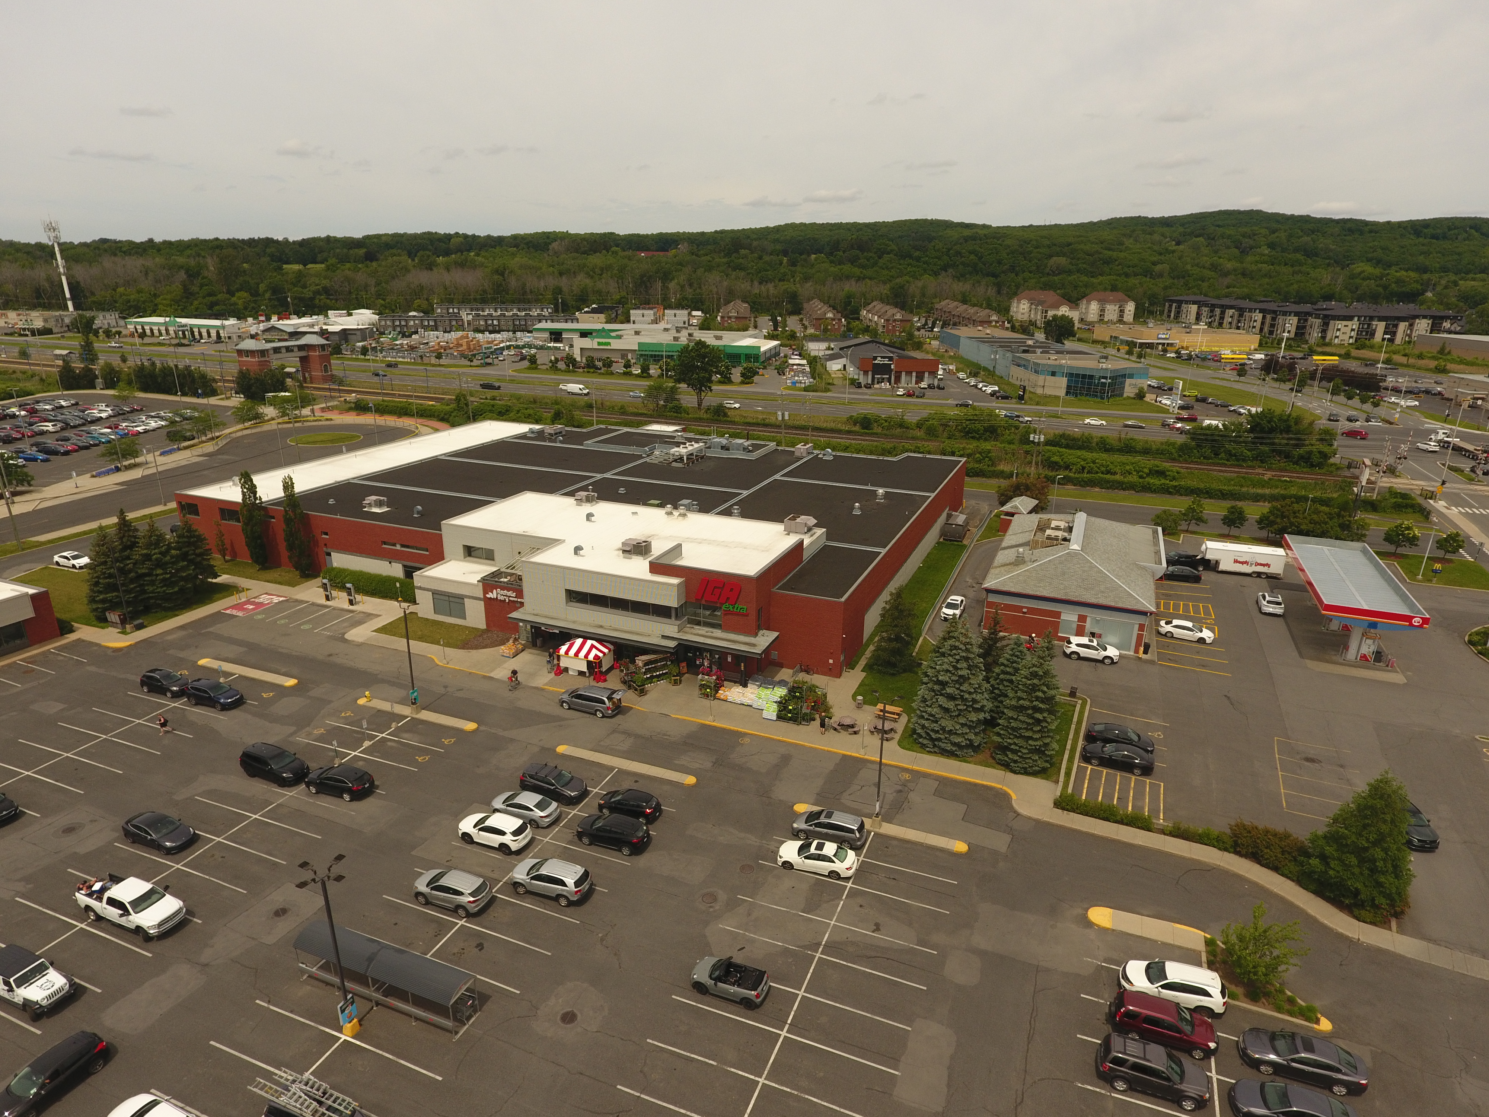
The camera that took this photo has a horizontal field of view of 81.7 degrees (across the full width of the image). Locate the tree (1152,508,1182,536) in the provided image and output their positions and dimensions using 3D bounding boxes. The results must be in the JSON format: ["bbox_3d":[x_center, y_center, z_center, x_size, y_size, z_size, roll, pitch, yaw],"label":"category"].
[{"bbox_3d":[54.502,-4.822,110.806,3.400,3.500,3.400,7,20,22],"label":"tree"}]

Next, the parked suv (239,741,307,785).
[{"bbox_3d":[-32.030,14.060,58.600,4.850,1.740,1.950,8,20,21],"label":"parked suv"}]

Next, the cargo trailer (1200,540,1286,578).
[{"bbox_3d":[56.462,0.150,97.891,8.150,2.950,2.500,6,20,17],"label":"cargo trailer"}]

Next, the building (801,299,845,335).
[{"bbox_3d":[42.420,-131.158,469.172,15.000,14.500,35.000,-2,19,-7],"label":"building"}]

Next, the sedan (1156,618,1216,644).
[{"bbox_3d":[42.380,7.000,82.500,4.780,1.450,1.830,11,21,28],"label":"sedan"}]

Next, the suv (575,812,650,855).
[{"bbox_3d":[-7.823,16.384,51.733,4.550,1.660,1.840,8,21,20],"label":"suv"}]

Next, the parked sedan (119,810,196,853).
[{"bbox_3d":[-35.300,16.420,51.850,4.690,1.440,1.860,8,20,21],"label":"parked sedan"}]

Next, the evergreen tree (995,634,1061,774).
[{"bbox_3d":[20.268,9.754,60.358,4.700,9.800,4.700,7,20,19],"label":"evergreen tree"}]

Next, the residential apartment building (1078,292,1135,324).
[{"bbox_3d":[234.123,-162.114,555.083,31.000,18.600,17.000,1,19,5],"label":"residential apartment building"}]

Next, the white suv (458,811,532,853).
[{"bbox_3d":[-14.918,16.314,51.762,4.550,1.680,1.840,7,20,21],"label":"white suv"}]

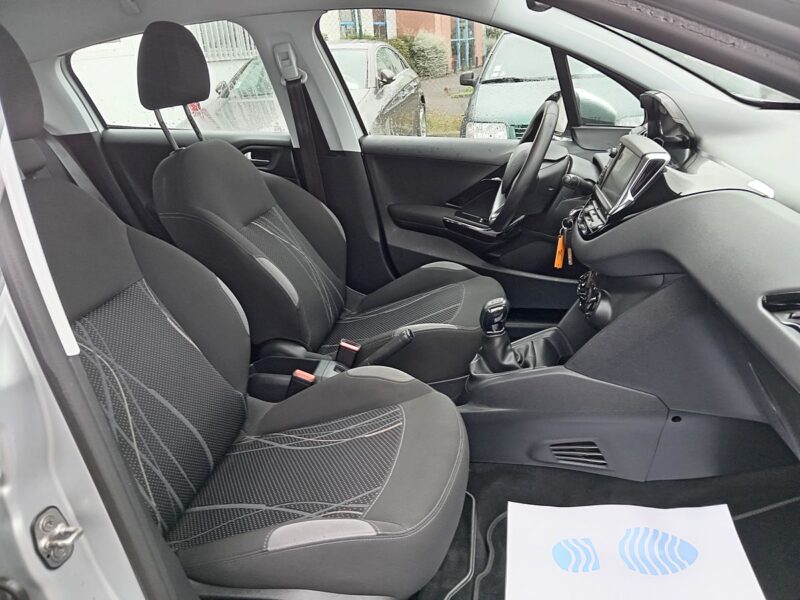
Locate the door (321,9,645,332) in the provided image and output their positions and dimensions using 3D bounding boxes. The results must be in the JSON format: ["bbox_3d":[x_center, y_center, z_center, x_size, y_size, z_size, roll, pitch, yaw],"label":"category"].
[{"bbox_3d":[0.316,-0.387,1.784,1.030,1.000,0.250,0,23,11],"label":"door"}]

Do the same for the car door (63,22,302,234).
[{"bbox_3d":[-0.621,-0.387,1.967,0.870,1.000,0.250,0,23,11],"label":"car door"}]

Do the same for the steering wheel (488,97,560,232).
[{"bbox_3d":[0.311,-0.325,1.404,0.110,0.340,0.350,21,25,2],"label":"steering wheel"}]

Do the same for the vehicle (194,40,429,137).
[{"bbox_3d":[-0.843,-2.188,6.629,1.840,1.440,4.500,0,23,11],"label":"vehicle"}]

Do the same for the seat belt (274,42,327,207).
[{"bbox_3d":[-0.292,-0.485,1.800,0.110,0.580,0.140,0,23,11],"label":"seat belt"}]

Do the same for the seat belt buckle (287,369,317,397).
[{"bbox_3d":[-0.216,0.182,1.258,0.047,0.080,0.030,16,25,4],"label":"seat belt buckle"}]

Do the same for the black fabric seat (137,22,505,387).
[{"bbox_3d":[-0.179,-0.244,1.534,0.930,0.950,0.520,0,23,11],"label":"black fabric seat"}]

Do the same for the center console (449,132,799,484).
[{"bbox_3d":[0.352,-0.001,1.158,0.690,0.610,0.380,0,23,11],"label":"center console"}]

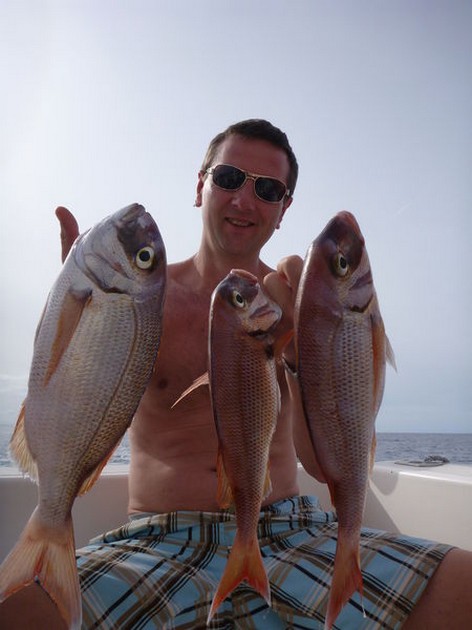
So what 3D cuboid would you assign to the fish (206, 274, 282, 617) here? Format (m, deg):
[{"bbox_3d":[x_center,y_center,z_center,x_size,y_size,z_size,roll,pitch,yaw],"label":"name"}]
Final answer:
[{"bbox_3d":[0.011,0.143,0.630,0.125,0.420,0.062,10,-15,-41],"label":"fish"}]

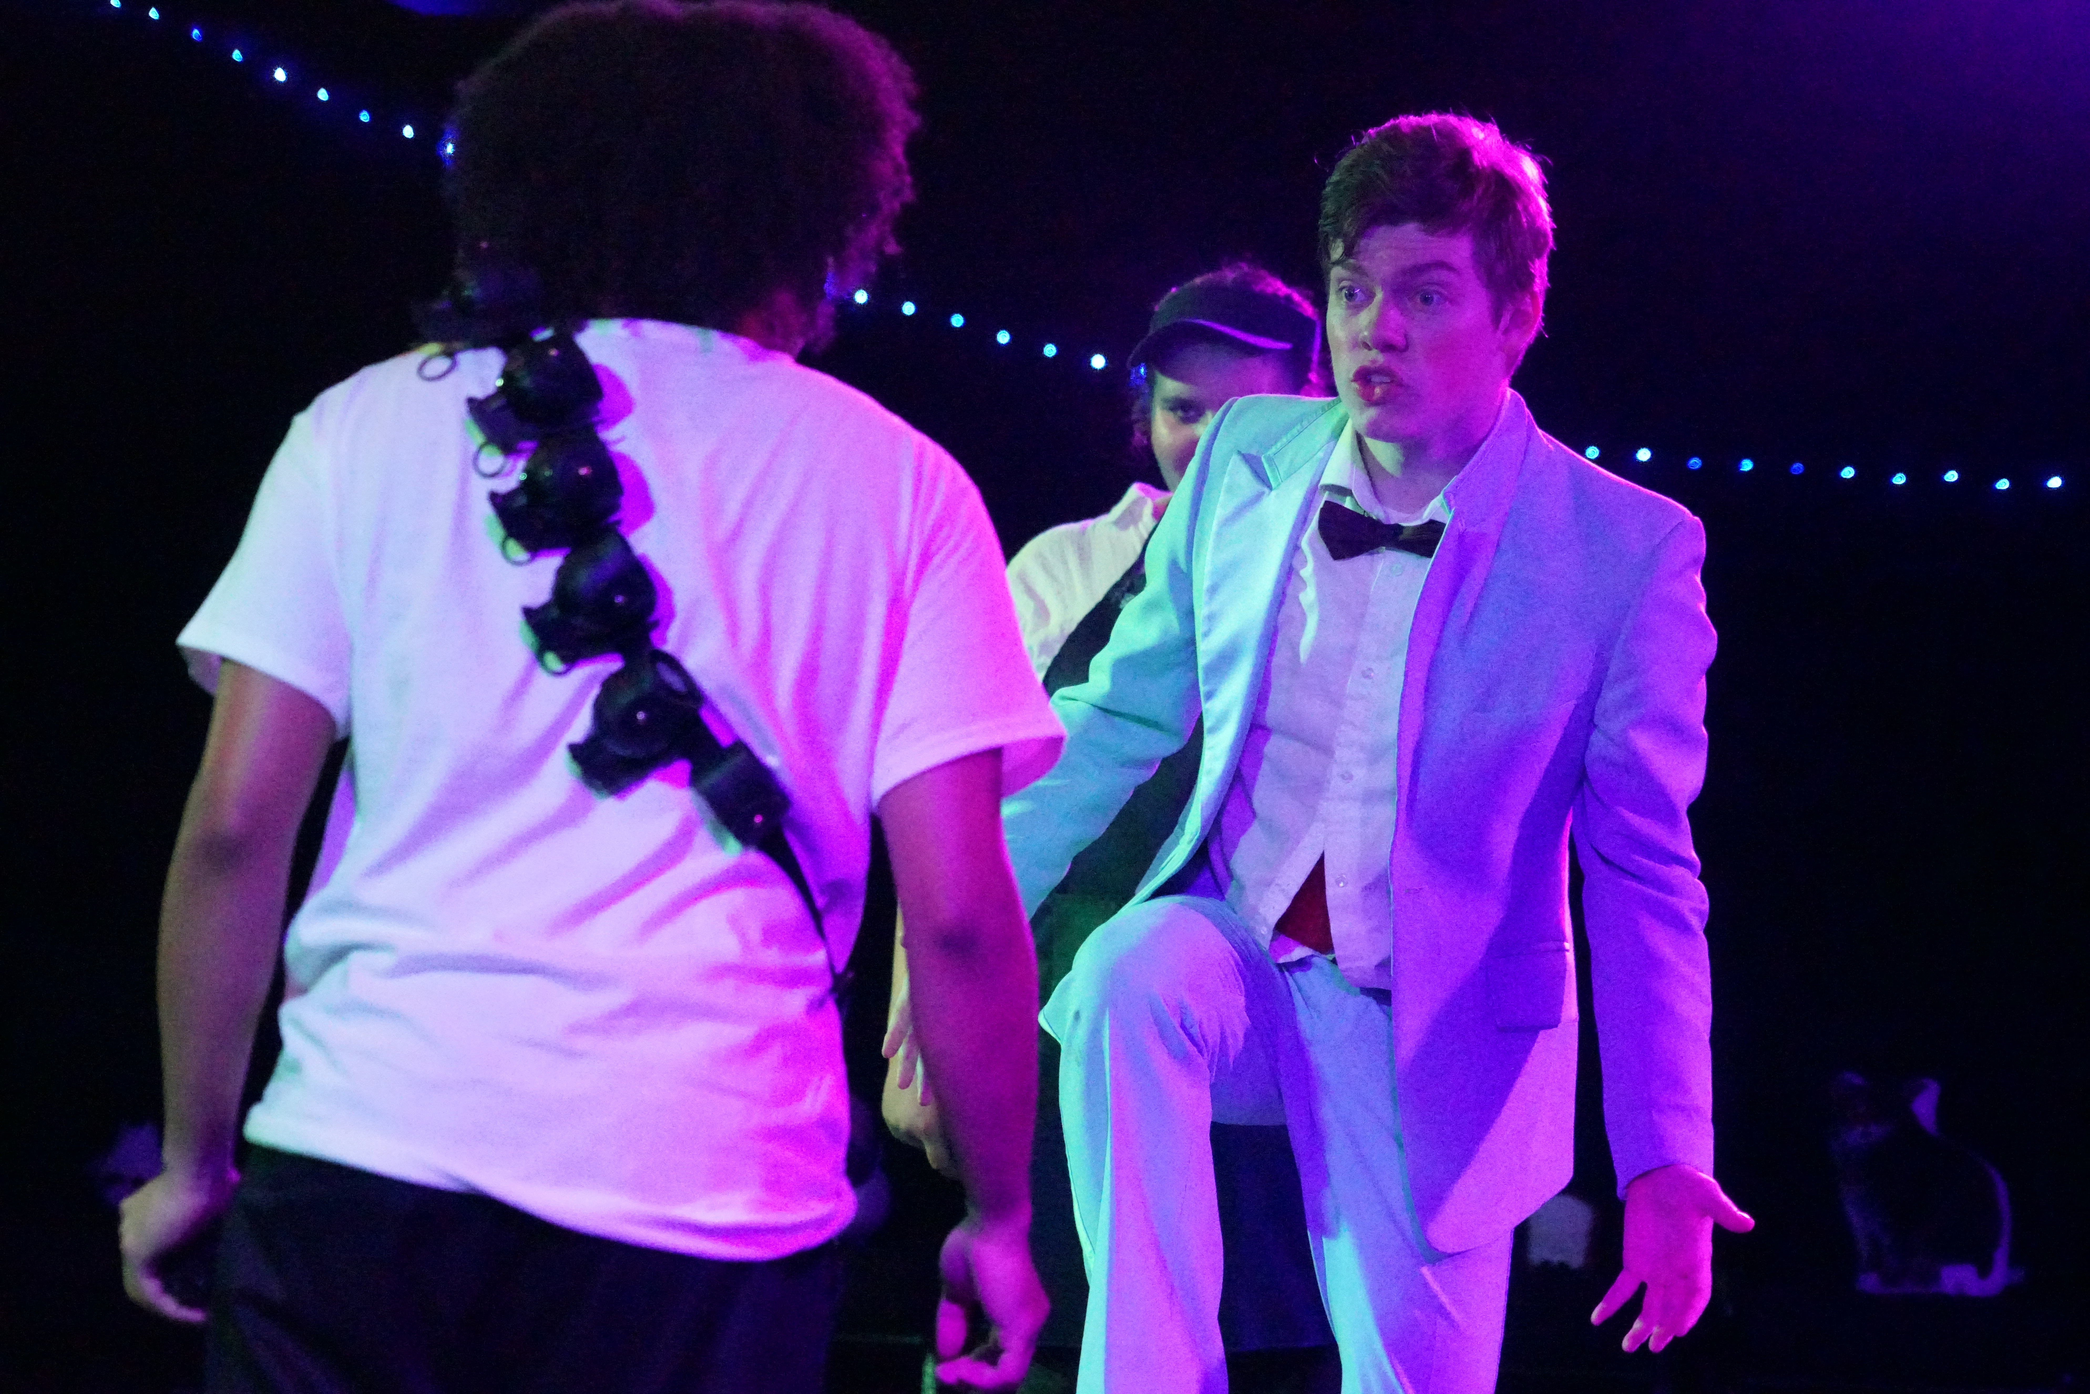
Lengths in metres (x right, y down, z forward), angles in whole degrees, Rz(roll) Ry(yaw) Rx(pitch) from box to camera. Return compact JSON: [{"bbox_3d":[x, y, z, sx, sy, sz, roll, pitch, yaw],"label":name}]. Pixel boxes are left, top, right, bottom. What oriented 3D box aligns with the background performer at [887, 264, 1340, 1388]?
[{"bbox_3d":[0.150,0.425,6.200,0.600,1.680,0.360,0,0,12],"label":"background performer"}]

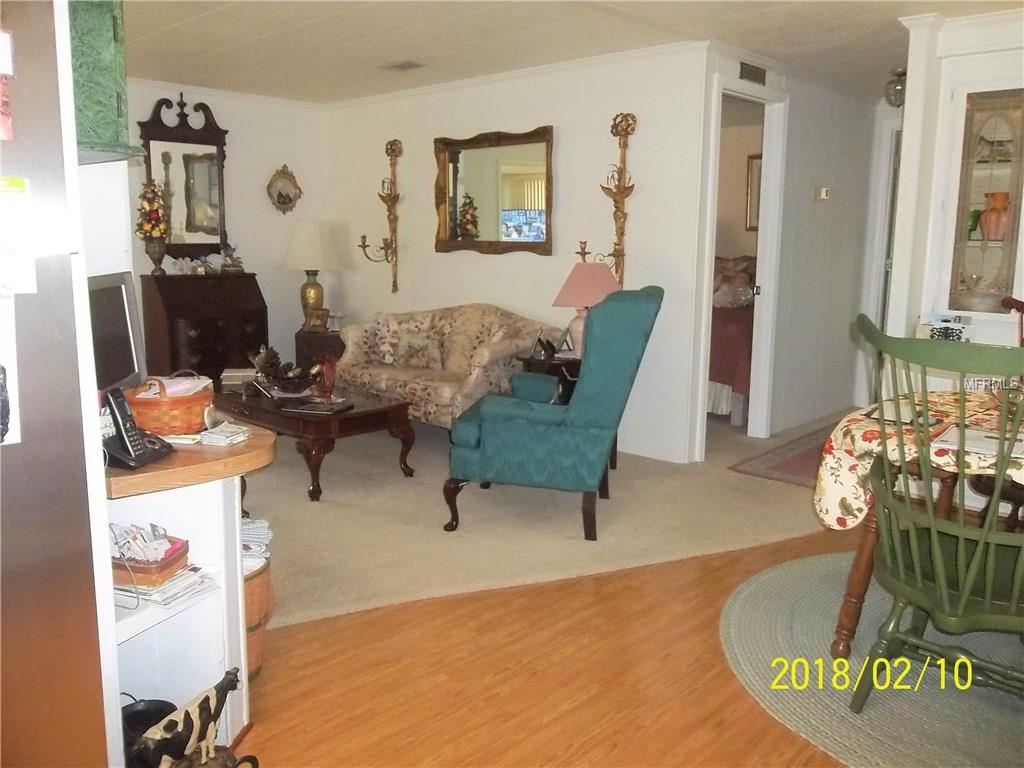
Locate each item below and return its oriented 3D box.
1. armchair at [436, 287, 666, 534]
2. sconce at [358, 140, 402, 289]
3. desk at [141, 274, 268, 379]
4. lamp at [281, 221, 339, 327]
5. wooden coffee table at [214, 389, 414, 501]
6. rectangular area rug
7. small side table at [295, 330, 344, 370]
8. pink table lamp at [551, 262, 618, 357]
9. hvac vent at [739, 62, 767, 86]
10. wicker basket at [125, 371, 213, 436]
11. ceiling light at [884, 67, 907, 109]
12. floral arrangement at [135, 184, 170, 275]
[{"bbox_3d":[0.216,0.076,3.612,0.887,1.069,0.737,3,9,11],"label":"armchair"},{"bbox_3d":[-1.005,-1.302,6.211,0.315,1.182,0.239,10,14,43],"label":"sconce"},{"bbox_3d":[-2.303,-0.322,6.060,0.454,0.975,0.756,10,14,43],"label":"desk"},{"bbox_3d":[-1.587,-0.840,6.250,0.463,0.861,0.463,-1,9,-9],"label":"lamp"},{"bbox_3d":[-1.184,0.265,4.444,1.264,0.393,0.626,9,12,41],"label":"wooden coffee table"},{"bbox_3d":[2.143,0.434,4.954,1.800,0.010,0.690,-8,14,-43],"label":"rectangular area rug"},{"bbox_3d":[-1.447,-0.127,6.332,0.456,0.570,0.526,-1,9,-9],"label":"small side table"},{"bbox_3d":[0.445,-0.428,4.680,0.403,0.550,0.403,1,10,0],"label":"pink table lamp"},{"bbox_3d":[1.404,-1.808,4.668,0.020,0.096,0.339,9,12,41],"label":"hvac vent"},{"bbox_3d":[-0.936,0.047,2.200,0.180,0.160,0.195,0,10,-8],"label":"wicker basket"},{"bbox_3d":[2.361,-1.801,4.862,0.170,0.240,0.170,5,10,25],"label":"ceiling light"},{"bbox_3d":[-2.581,-1.110,5.750,0.247,0.676,0.247,10,14,43],"label":"floral arrangement"}]

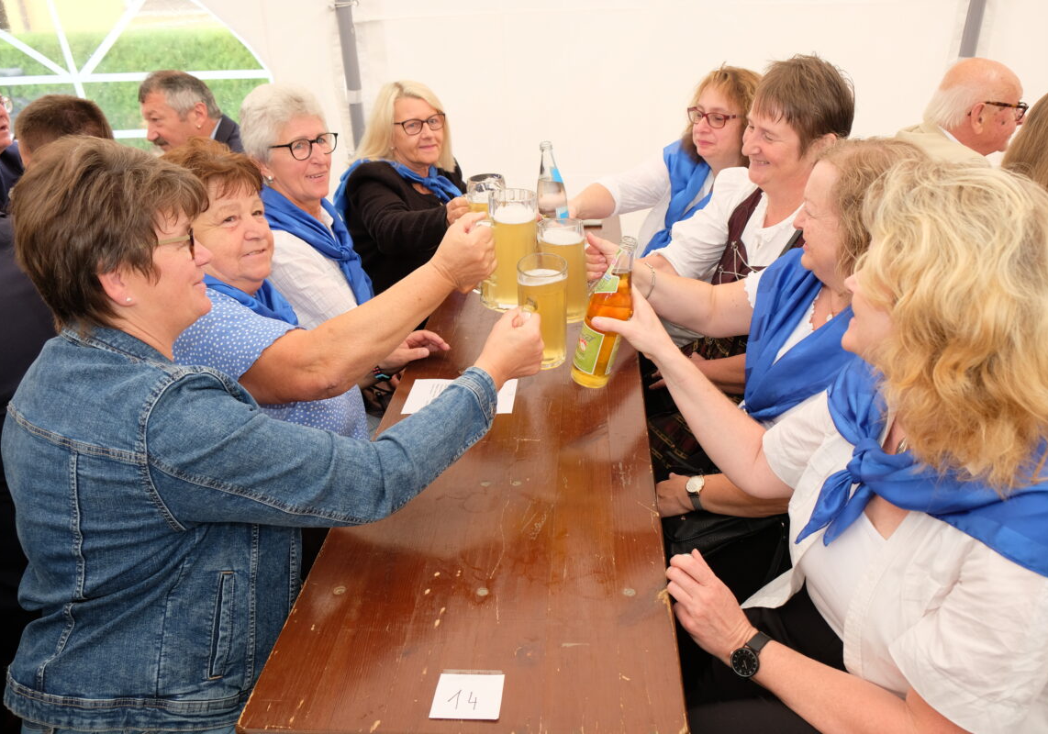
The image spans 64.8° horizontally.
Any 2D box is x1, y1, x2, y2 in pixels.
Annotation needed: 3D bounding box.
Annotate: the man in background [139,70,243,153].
[{"bbox_3d":[-0.970,-0.175,2.502,0.700,1.352,0.540,-10,25,-13],"label":"man in background"}]

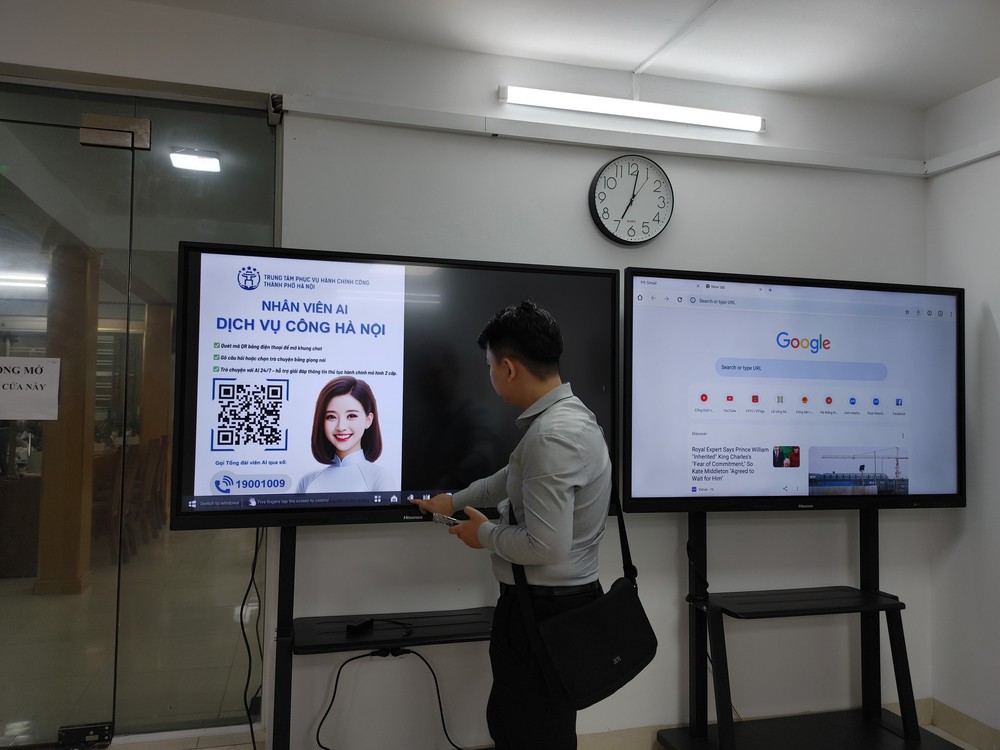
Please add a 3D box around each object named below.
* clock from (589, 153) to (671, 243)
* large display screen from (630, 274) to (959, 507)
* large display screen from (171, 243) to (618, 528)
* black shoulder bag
[{"bbox_3d":[0.545,-0.721,3.103,0.360,0.360,0.050,1,-2,-14],"label":"clock"},{"bbox_3d":[1.174,0.074,2.945,1.488,0.893,0.080,1,-2,-14],"label":"large display screen"},{"bbox_3d":[-0.298,0.049,2.562,1.488,0.893,0.080,1,-2,-15],"label":"large display screen"},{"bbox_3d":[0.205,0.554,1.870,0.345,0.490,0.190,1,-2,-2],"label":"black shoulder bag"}]

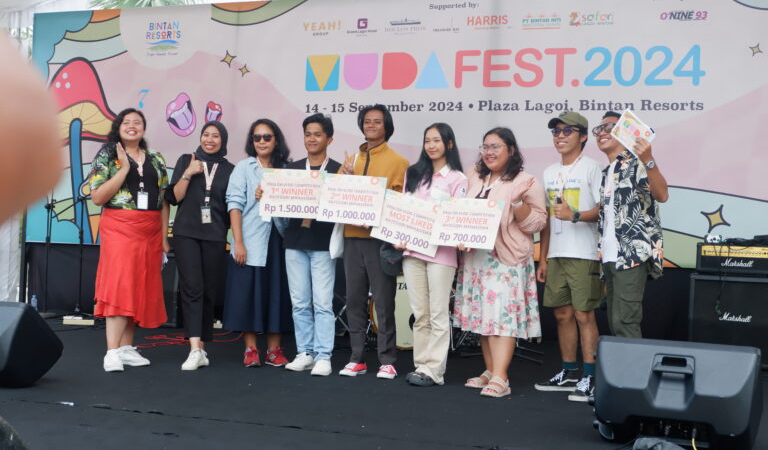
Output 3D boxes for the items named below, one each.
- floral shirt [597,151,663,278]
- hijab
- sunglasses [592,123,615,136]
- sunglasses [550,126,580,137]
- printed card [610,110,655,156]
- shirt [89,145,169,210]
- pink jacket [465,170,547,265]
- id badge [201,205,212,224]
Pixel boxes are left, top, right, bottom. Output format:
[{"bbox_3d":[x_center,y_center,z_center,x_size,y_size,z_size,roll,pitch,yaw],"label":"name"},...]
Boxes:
[{"bbox_3d":[1.405,-0.057,6.200,0.280,0.690,0.400,1,0,-42],"label":"floral shirt"},{"bbox_3d":[-1.118,-0.536,7.070,0.215,0.270,0.245,2,-1,12],"label":"hijab"},{"bbox_3d":[1.325,-0.534,6.407,0.145,0.052,0.145,-14,-24,31],"label":"sunglasses"},{"bbox_3d":[1.093,-0.544,6.480,0.142,0.048,0.145,-2,-8,34],"label":"sunglasses"},{"bbox_3d":[1.425,-0.522,6.220,0.225,0.172,0.008,43,16,24],"label":"printed card"},{"bbox_3d":[-1.602,-0.298,6.820,0.480,0.390,0.290,1,0,-28],"label":"shirt"},{"bbox_3d":[0.718,-0.044,6.400,0.450,0.550,0.320,2,0,30],"label":"pink jacket"},{"bbox_3d":[-1.133,-0.064,6.950,0.067,0.112,0.010,2,0,-8],"label":"id badge"}]

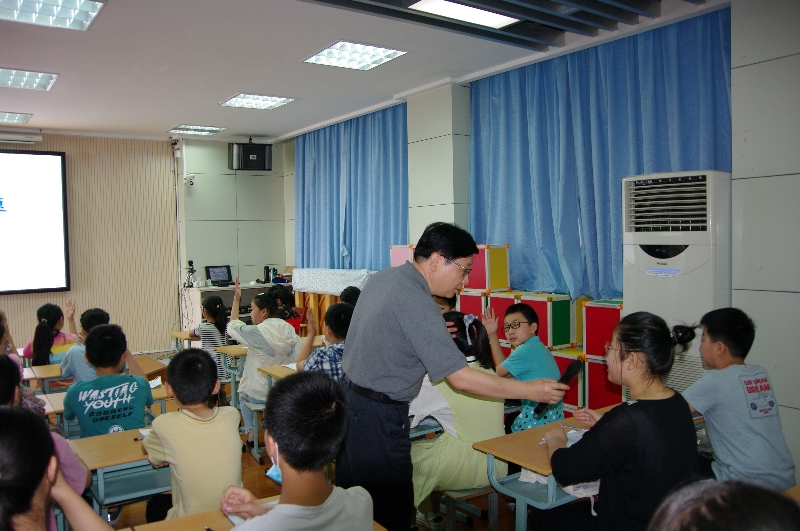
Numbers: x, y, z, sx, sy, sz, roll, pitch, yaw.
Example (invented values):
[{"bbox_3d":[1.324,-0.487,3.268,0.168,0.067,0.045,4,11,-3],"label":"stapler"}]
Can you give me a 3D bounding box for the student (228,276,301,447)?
[{"bbox_3d":[-0.987,0.693,4.271,0.570,1.240,0.430,2,5,44],"label":"student"}]

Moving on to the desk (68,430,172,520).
[{"bbox_3d":[-1.035,1.105,2.587,0.600,0.725,0.400,-3,4,-35],"label":"desk"}]

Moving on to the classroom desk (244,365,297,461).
[{"bbox_3d":[-0.535,0.981,3.862,0.600,0.700,0.410,-4,4,-36],"label":"classroom desk"}]

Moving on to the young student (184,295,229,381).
[{"bbox_3d":[-1.580,0.765,4.990,0.370,1.050,0.560,-4,5,-40],"label":"young student"}]

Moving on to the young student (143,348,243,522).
[{"bbox_3d":[-0.769,0.883,2.298,0.450,1.178,0.650,-3,4,-28],"label":"young student"}]

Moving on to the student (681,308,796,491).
[{"bbox_3d":[1.258,0.789,2.398,0.440,1.262,0.630,-3,4,-32],"label":"student"}]

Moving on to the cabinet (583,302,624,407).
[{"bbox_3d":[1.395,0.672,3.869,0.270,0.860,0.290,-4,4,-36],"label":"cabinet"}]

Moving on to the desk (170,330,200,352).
[{"bbox_3d":[-1.635,0.966,5.290,0.600,0.750,0.400,-4,4,-35],"label":"desk"}]

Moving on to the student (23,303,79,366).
[{"bbox_3d":[-2.550,0.832,4.406,0.430,1.128,0.600,-3,4,-32],"label":"student"}]

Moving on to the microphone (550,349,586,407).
[{"bbox_3d":[0.563,0.437,2.125,0.050,0.270,0.050,36,11,0],"label":"microphone"}]

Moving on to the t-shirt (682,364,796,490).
[{"bbox_3d":[1.388,0.658,2.450,0.400,0.480,0.290,-4,4,-38],"label":"t-shirt"}]

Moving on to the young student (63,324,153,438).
[{"bbox_3d":[-1.423,0.864,2.915,0.430,1.186,0.580,-3,4,-35],"label":"young student"}]

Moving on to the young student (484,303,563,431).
[{"bbox_3d":[0.573,0.793,3.074,0.580,1.210,0.430,1,4,30],"label":"young student"}]

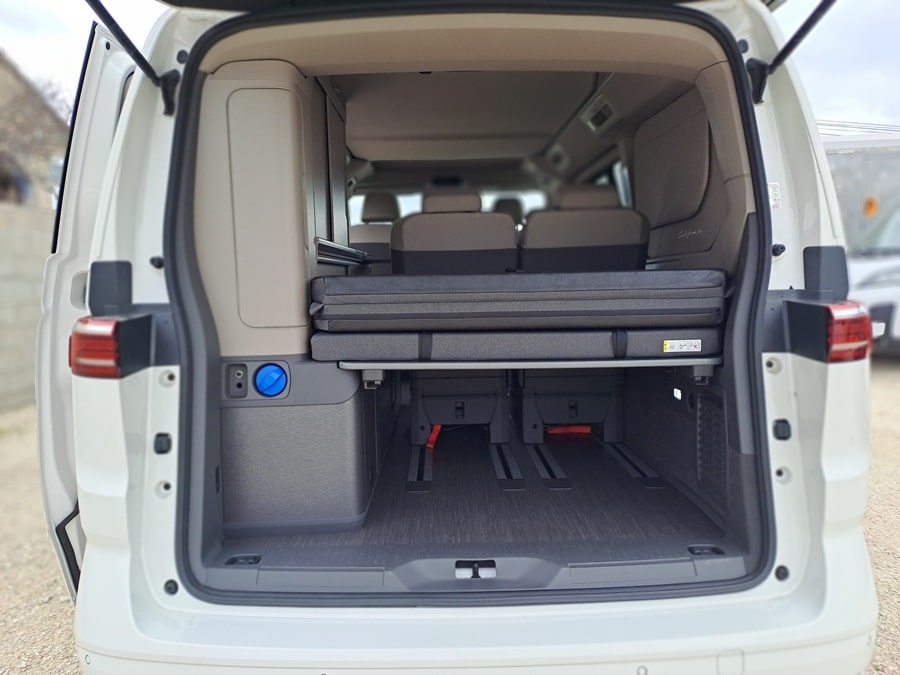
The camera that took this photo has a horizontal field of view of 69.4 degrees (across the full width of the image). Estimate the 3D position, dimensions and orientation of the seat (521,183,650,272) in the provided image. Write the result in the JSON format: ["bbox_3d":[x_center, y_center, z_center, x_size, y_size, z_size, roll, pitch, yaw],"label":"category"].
[{"bbox_3d":[0.518,-0.116,2.869,0.500,1.030,0.700,-1,6,-2],"label":"seat"}]

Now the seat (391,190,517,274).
[{"bbox_3d":[0.011,-0.107,2.855,0.500,1.030,0.700,-1,6,-2],"label":"seat"}]

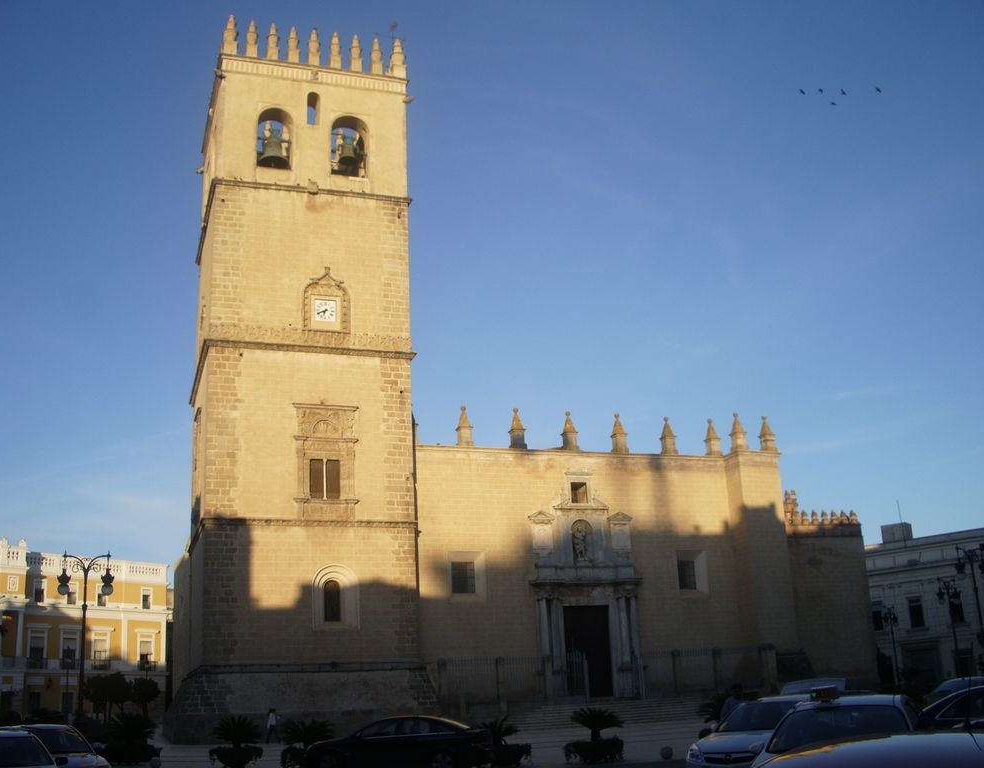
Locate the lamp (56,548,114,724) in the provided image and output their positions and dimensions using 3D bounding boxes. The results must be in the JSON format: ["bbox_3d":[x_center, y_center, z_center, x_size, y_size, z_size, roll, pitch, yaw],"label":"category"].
[{"bbox_3d":[-15.924,10.428,40.050,2.300,7.800,0.500,3,-18,-19],"label":"lamp"}]

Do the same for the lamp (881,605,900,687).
[{"bbox_3d":[34.118,22.591,87.322,2.300,7.600,0.500,3,-18,-19],"label":"lamp"}]

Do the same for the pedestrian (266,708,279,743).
[{"bbox_3d":[-10.218,15.909,48.427,0.700,1.660,0.550,3,-18,-19],"label":"pedestrian"}]

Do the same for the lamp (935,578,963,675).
[{"bbox_3d":[29.352,16.078,65.364,2.300,7.650,0.500,3,-18,-19],"label":"lamp"}]

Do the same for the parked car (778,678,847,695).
[{"bbox_3d":[9.596,9.327,29.863,1.780,1.620,4.300,-17,-22,39],"label":"parked car"}]

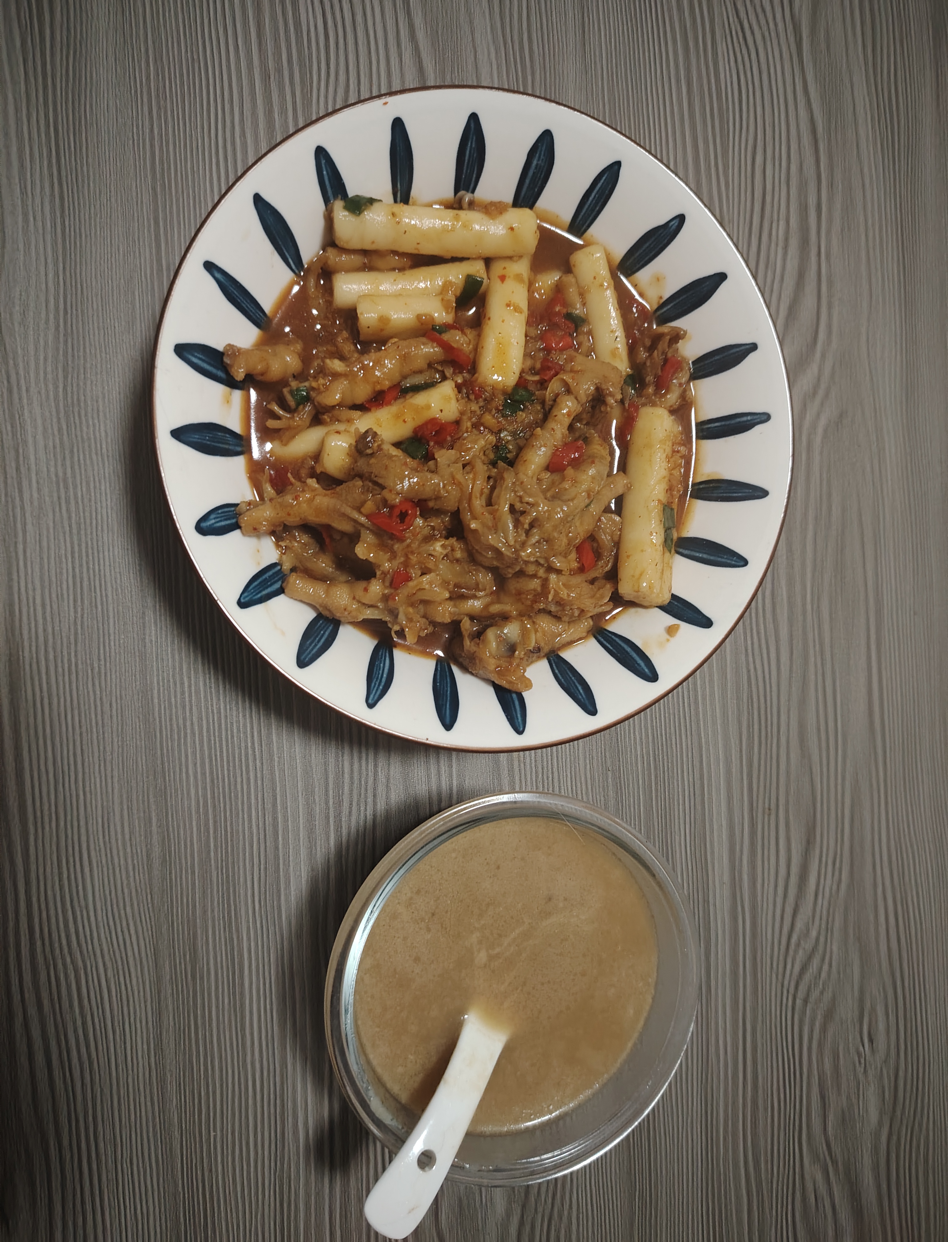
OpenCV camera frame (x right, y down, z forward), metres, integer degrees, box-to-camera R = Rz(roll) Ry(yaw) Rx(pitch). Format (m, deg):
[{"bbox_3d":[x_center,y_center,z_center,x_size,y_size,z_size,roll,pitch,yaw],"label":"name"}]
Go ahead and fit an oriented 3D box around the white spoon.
[{"bbox_3d":[0.003,0.129,0.291,0.041,0.042,0.126,39,71,-10],"label":"white spoon"}]

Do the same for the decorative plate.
[{"bbox_3d":[0.004,-0.065,0.304,0.213,0.045,0.213,0,89,-13],"label":"decorative plate"}]

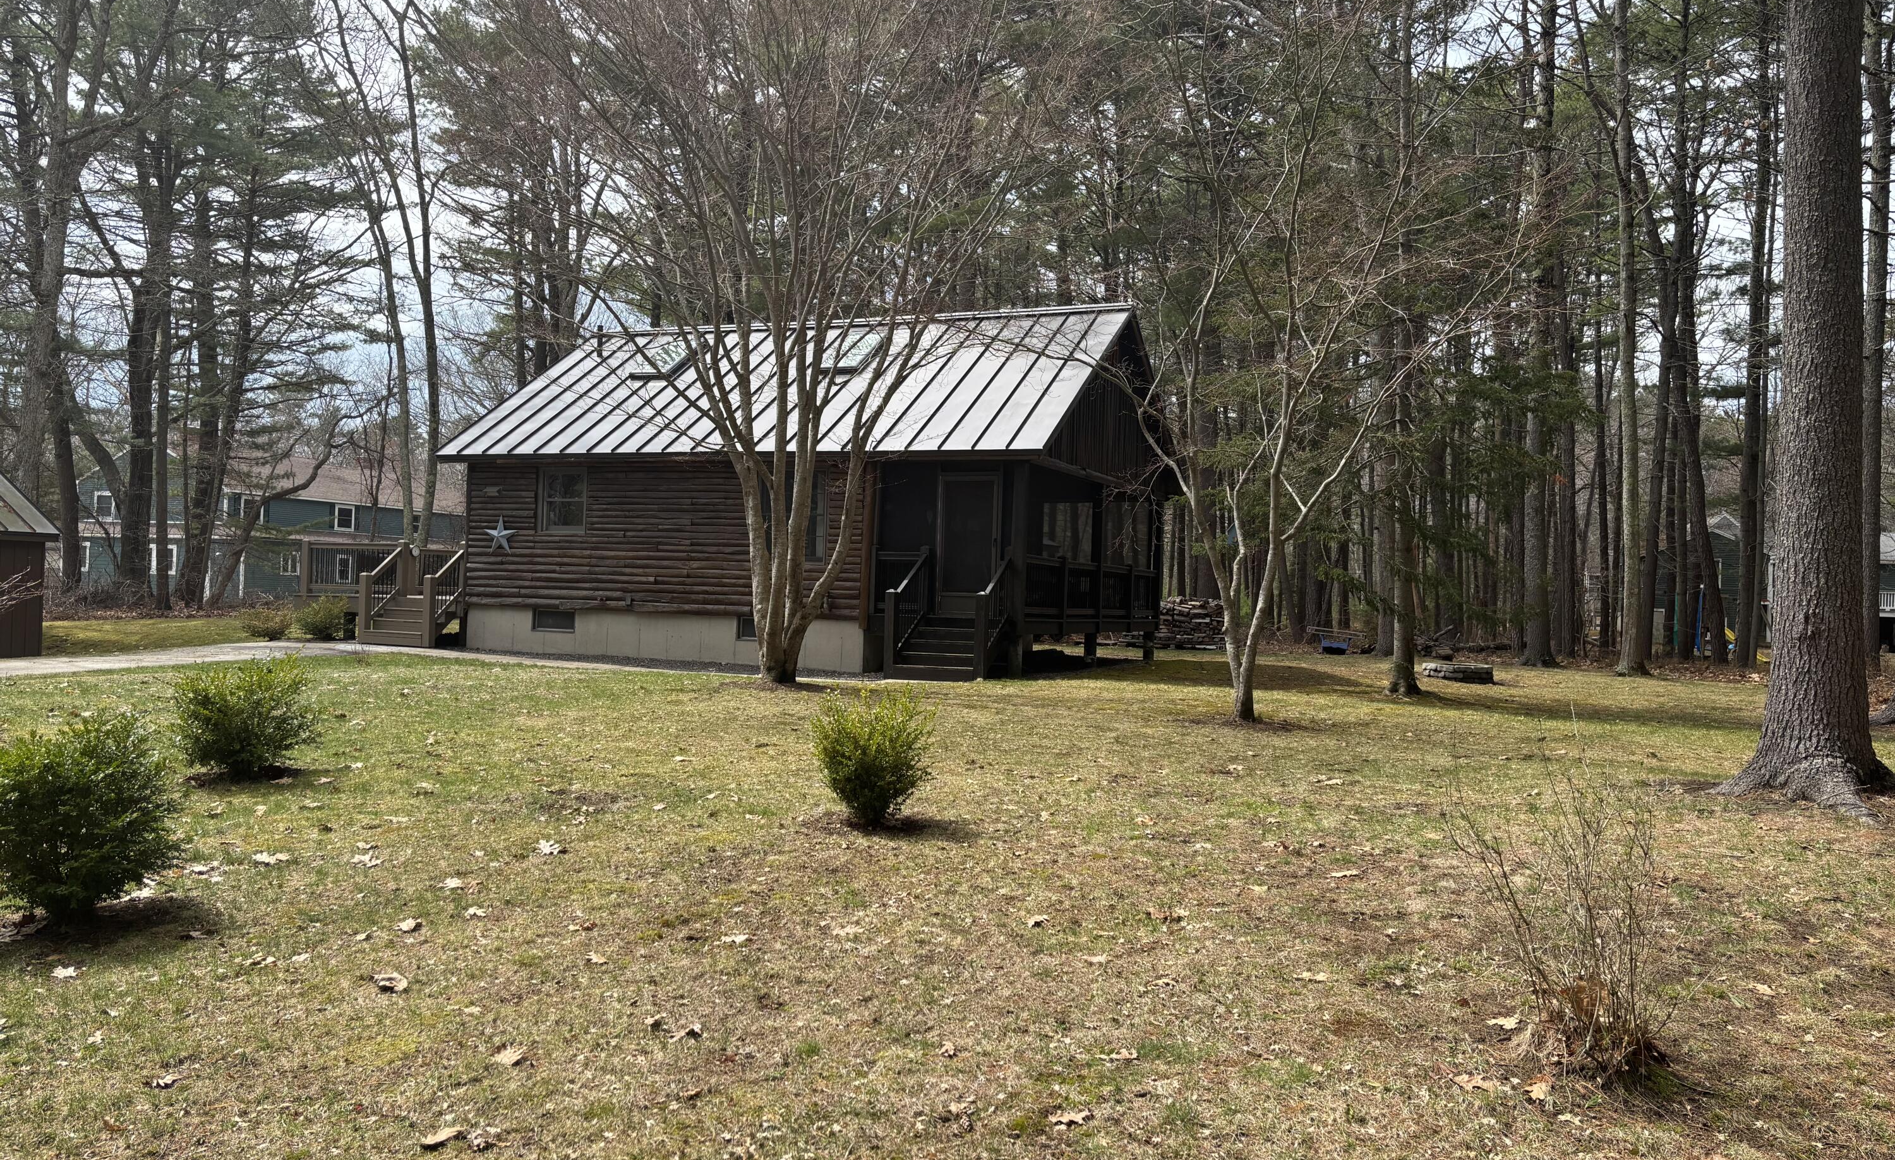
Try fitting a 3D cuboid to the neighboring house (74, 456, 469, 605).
[{"bbox_3d":[-35.038,-2.677,77.282,9.600,7.700,19.500,2,-1,19],"label":"neighboring house"}]

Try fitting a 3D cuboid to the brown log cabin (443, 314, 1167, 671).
[{"bbox_3d":[-2.089,-1.667,25.643,10.935,6.147,8.426,2,-1,23],"label":"brown log cabin"}]

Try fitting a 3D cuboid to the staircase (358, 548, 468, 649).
[{"bbox_3d":[-9.176,0.232,24.631,1.676,1.771,1.034,2,-1,23],"label":"staircase"}]

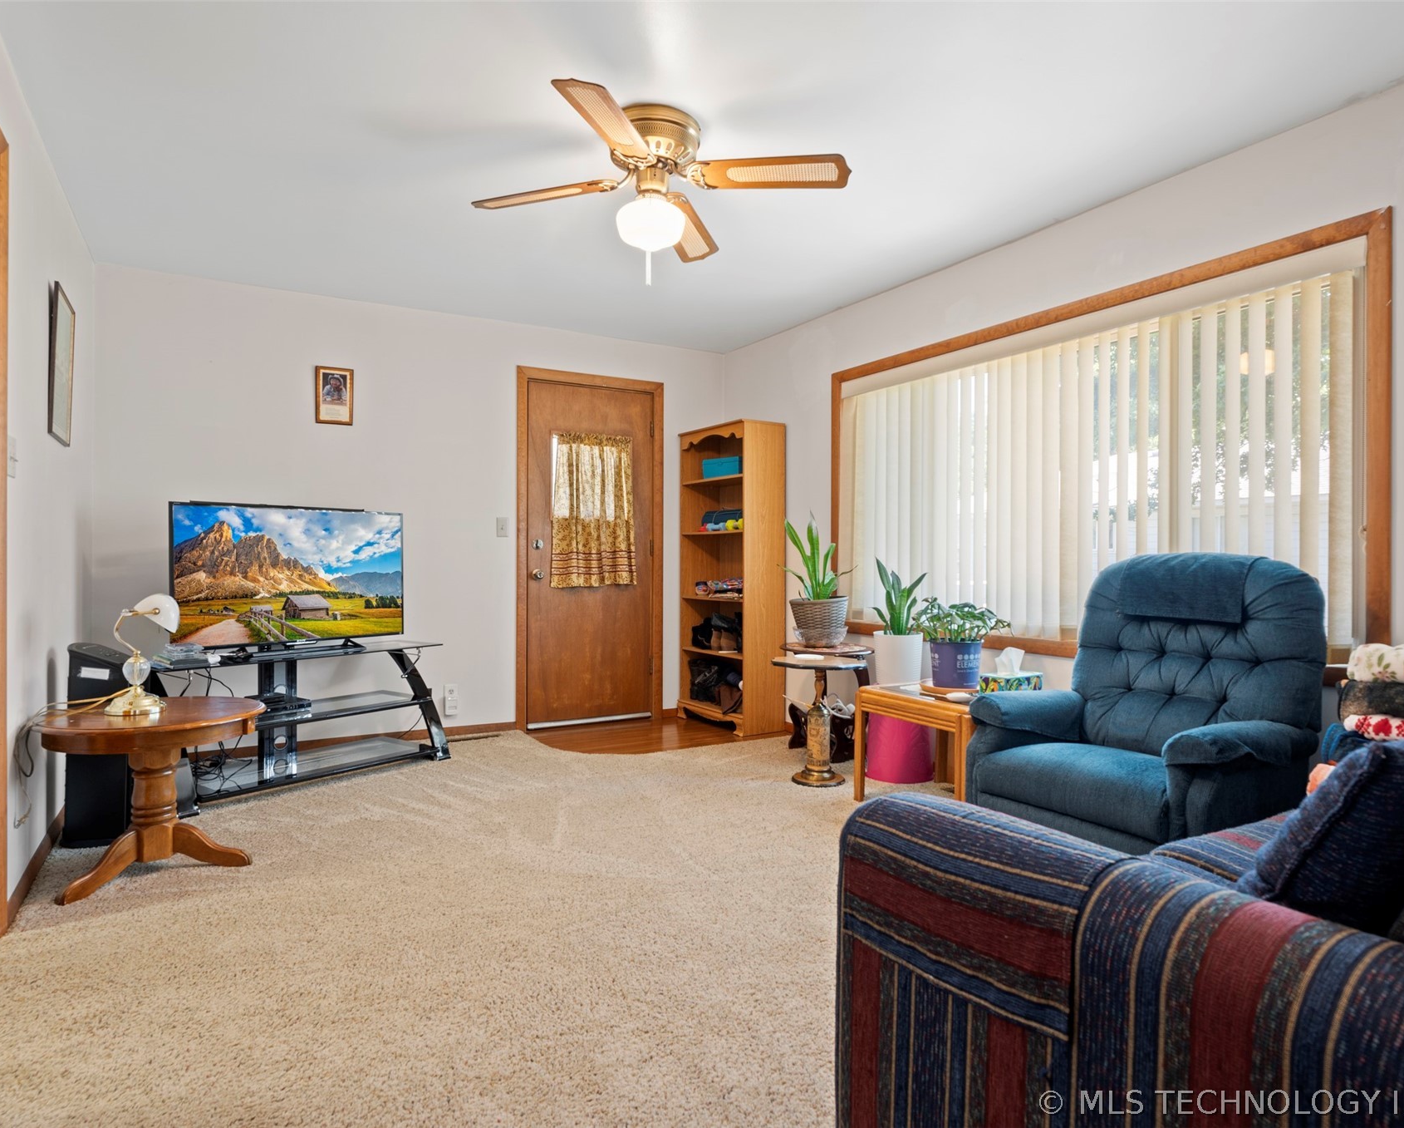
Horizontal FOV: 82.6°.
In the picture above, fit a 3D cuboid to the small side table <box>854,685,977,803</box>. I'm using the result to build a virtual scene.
[{"bbox_3d":[1.033,0.748,3.199,0.570,0.460,0.600,0,0,-32],"label":"small side table"}]

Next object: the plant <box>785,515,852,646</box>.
[{"bbox_3d":[0.591,0.086,4.070,0.330,0.655,0.340,0,0,0],"label":"plant"}]

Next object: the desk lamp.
[{"bbox_3d":[-1.890,0.297,2.707,0.210,0.395,0.220,0,0,-32],"label":"desk lamp"}]

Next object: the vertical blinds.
[{"bbox_3d":[1.382,-0.299,3.367,0.080,1.180,2.256,0,0,-32],"label":"vertical blinds"}]

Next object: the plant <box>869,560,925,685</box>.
[{"bbox_3d":[0.914,0.271,3.720,0.260,0.600,0.260,0,0,0],"label":"plant"}]

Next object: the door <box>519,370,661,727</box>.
[{"bbox_3d":[-0.663,-0.085,4.889,0.937,2.124,0.080,0,0,-29],"label":"door"}]

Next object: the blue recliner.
[{"bbox_3d":[1.345,0.481,2.417,0.840,1.020,0.780,0,0,-32],"label":"blue recliner"}]

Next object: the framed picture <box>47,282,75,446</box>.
[{"bbox_3d":[-2.265,-0.691,2.830,0.022,0.510,0.360,2,-1,-32],"label":"framed picture"}]

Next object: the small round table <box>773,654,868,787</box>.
[{"bbox_3d":[0.541,0.713,3.673,0.430,0.550,0.430,0,0,-32],"label":"small round table"}]

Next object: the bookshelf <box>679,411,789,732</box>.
[{"bbox_3d":[0.176,0.080,4.848,0.305,1.780,0.670,0,0,-34],"label":"bookshelf"}]

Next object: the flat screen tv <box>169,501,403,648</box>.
[{"bbox_3d":[-1.863,0.051,3.669,0.070,0.610,1.029,0,0,39],"label":"flat screen tv"}]

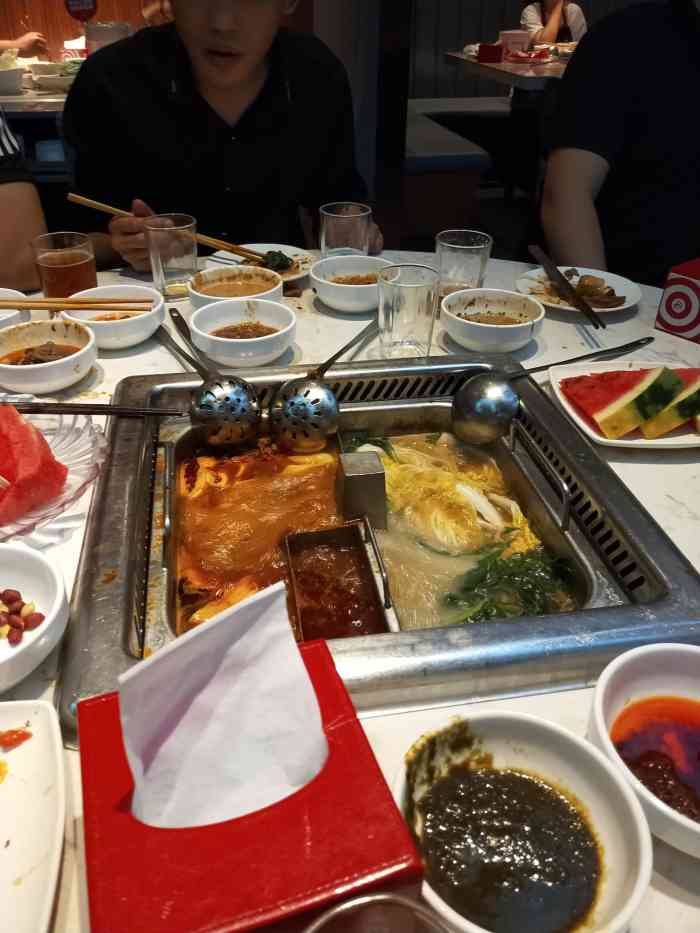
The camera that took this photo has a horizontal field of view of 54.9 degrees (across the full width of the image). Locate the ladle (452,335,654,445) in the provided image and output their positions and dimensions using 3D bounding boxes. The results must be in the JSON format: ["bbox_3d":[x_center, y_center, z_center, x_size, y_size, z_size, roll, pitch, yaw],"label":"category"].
[{"bbox_3d":[0.248,-0.097,0.784,0.296,0.068,0.078,-17,35,-26],"label":"ladle"}]

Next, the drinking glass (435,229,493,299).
[{"bbox_3d":[0.145,-0.253,0.892,0.072,0.097,0.072,1,37,0],"label":"drinking glass"}]

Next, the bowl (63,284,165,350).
[{"bbox_3d":[-0.286,-0.181,0.835,0.119,0.046,0.119,1,37,0],"label":"bowl"}]

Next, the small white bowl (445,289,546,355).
[{"bbox_3d":[0.173,-0.174,0.828,0.119,0.046,0.119,1,37,0],"label":"small white bowl"}]

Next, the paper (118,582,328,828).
[{"bbox_3d":[-0.053,0.098,0.278,0.086,0.090,0.041,-9,37,-14],"label":"paper"}]

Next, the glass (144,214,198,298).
[{"bbox_3d":[-0.240,-0.290,0.929,0.071,0.091,0.071,1,36,0],"label":"glass"}]

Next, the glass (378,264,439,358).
[{"bbox_3d":[0.065,-0.179,0.784,0.071,0.091,0.071,1,36,0],"label":"glass"}]

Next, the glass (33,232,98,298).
[{"bbox_3d":[-0.366,-0.249,0.889,0.072,0.097,0.072,1,37,0],"label":"glass"}]

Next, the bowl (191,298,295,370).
[{"bbox_3d":[-0.121,-0.151,0.780,0.117,0.044,0.117,1,36,-1],"label":"bowl"}]

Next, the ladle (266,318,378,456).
[{"bbox_3d":[-0.004,-0.111,0.805,0.078,0.069,0.280,15,36,18],"label":"ladle"}]

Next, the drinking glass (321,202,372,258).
[{"bbox_3d":[-0.006,-0.329,0.989,0.071,0.091,0.071,1,36,0],"label":"drinking glass"}]

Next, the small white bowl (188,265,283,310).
[{"bbox_3d":[-0.145,-0.218,0.872,0.117,0.044,0.117,1,36,-1],"label":"small white bowl"}]

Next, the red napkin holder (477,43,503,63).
[{"bbox_3d":[0.648,-1.963,3.200,0.122,0.074,0.122,-9,37,-14],"label":"red napkin holder"}]

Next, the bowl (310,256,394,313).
[{"bbox_3d":[0.007,-0.247,0.925,0.119,0.046,0.119,1,37,0],"label":"bowl"}]

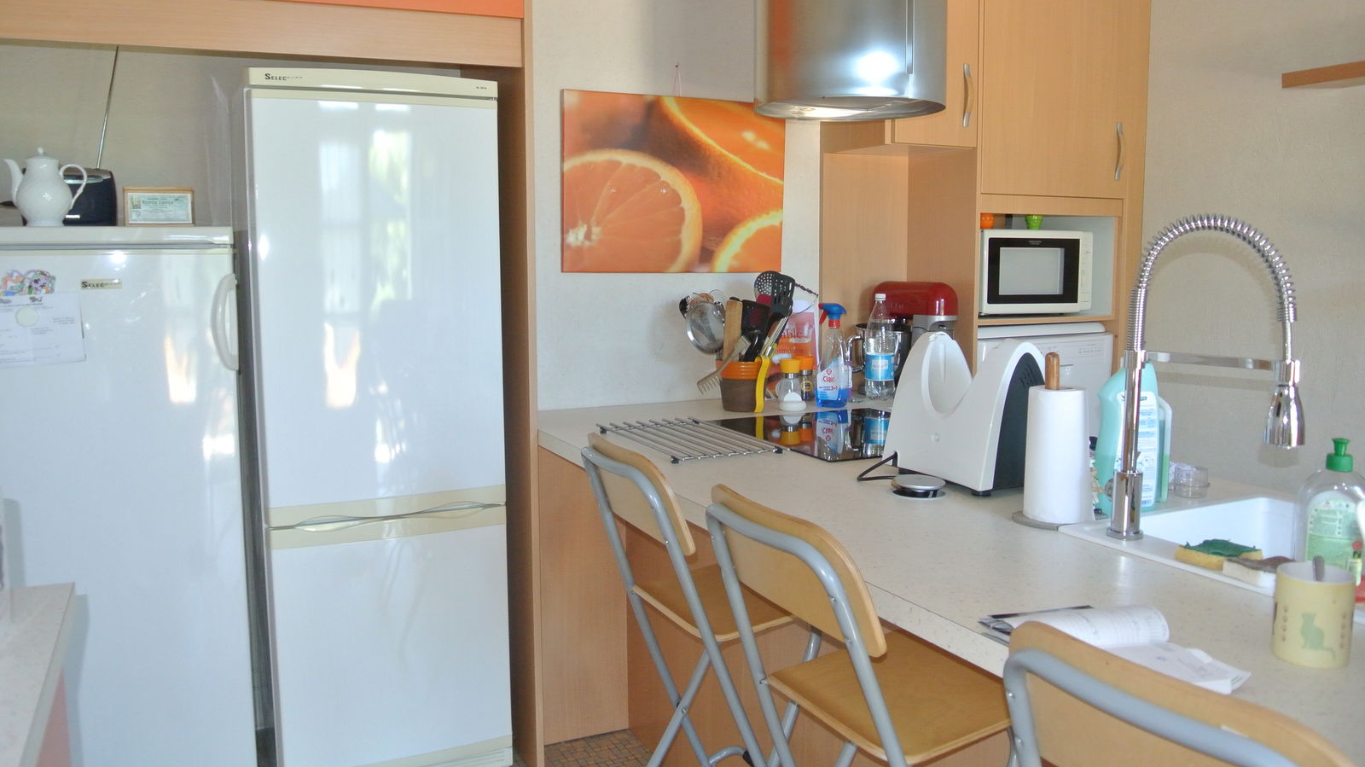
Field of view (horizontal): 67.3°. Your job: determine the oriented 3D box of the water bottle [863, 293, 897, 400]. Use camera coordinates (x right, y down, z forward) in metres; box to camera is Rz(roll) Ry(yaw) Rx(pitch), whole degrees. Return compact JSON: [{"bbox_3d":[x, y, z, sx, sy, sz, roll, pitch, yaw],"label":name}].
[{"bbox_3d":[0.599,-0.112,3.079,0.088,0.315,0.088,0,7,0],"label":"water bottle"}]

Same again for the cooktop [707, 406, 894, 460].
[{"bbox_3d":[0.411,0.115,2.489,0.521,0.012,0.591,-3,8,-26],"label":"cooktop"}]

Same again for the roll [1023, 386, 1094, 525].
[{"bbox_3d":[0.598,0.104,1.617,0.108,0.217,0.108,0,7,0],"label":"roll"}]

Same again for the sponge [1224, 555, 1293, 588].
[{"bbox_3d":[0.756,0.238,1.312,0.065,0.027,0.095,-2,7,-13],"label":"sponge"}]

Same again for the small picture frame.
[{"bbox_3d":[-1.283,-0.428,2.515,0.151,0.101,0.020,-3,8,-24],"label":"small picture frame"}]

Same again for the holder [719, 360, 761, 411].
[{"bbox_3d":[0.163,0.004,2.864,0.120,0.137,0.120,0,7,0],"label":"holder"}]

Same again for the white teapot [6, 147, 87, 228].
[{"bbox_3d":[-1.433,-0.439,2.304,0.178,0.176,0.115,-4,8,-29],"label":"white teapot"}]

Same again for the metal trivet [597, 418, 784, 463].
[{"bbox_3d":[0.009,0.123,2.362,0.260,0.022,0.482,-3,8,-24],"label":"metal trivet"}]

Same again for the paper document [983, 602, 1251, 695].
[{"bbox_3d":[0.461,0.273,1.094,0.193,0.032,0.258,-3,8,-24],"label":"paper document"}]

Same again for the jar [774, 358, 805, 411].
[{"bbox_3d":[0.301,0.000,2.873,0.080,0.142,0.080,0,7,0],"label":"jar"}]

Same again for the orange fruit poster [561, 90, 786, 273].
[{"bbox_3d":[-0.015,-0.562,2.923,0.689,0.490,0.025,-3,8,-24],"label":"orange fruit poster"}]

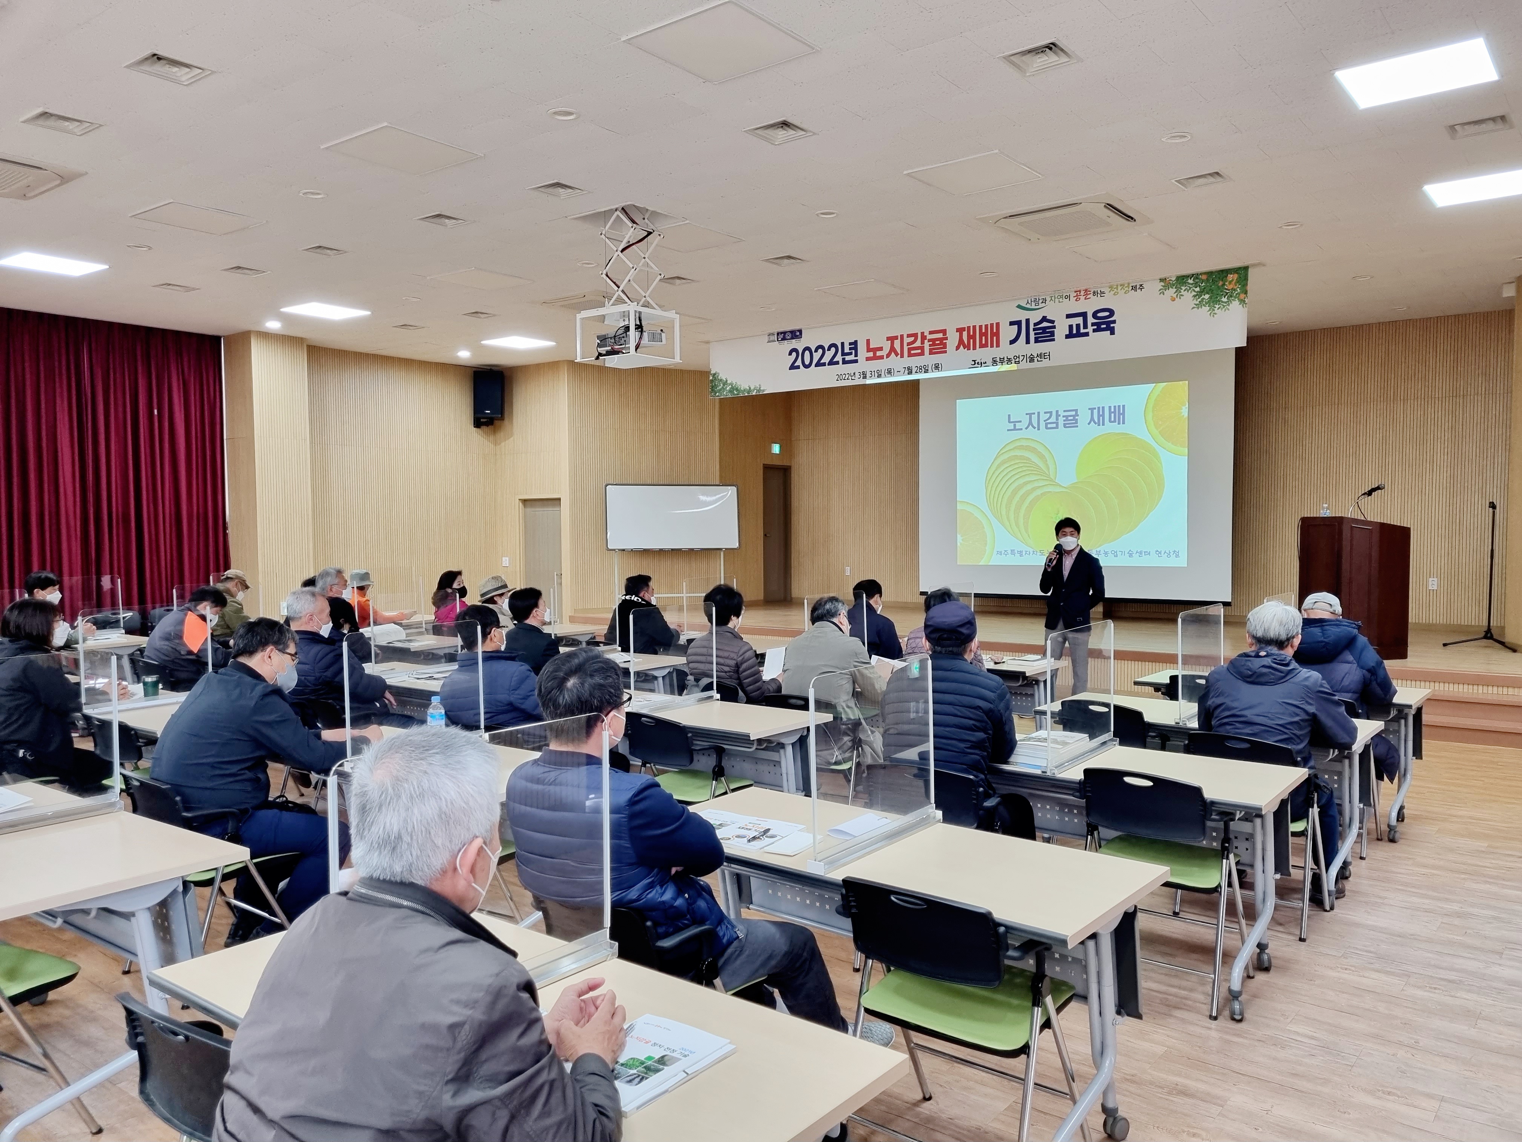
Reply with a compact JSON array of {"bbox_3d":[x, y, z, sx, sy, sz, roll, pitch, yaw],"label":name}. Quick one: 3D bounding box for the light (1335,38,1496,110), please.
[{"bbox_3d":[3.122,-2.352,5.441,0.600,0.050,0.600,1,3,38],"label":"light"}]

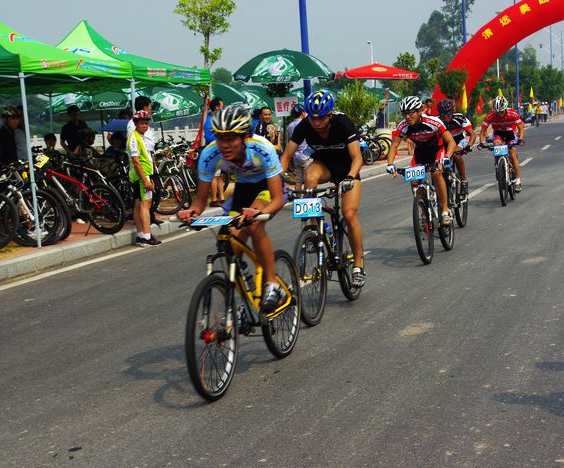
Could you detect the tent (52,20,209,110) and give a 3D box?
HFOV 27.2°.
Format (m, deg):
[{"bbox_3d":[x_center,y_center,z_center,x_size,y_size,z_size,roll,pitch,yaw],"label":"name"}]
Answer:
[{"bbox_3d":[-2.974,-1.744,17.684,3.000,2.980,3.100,-2,6,16],"label":"tent"}]

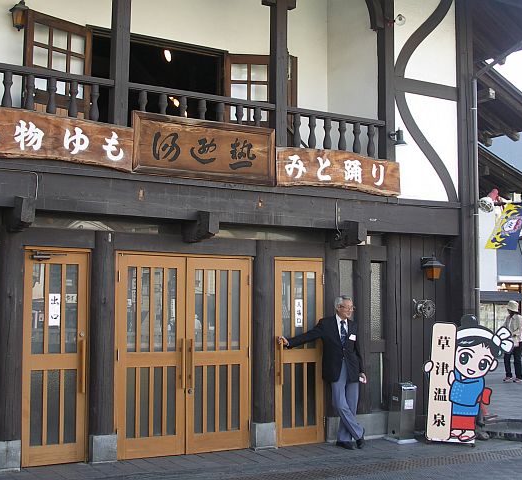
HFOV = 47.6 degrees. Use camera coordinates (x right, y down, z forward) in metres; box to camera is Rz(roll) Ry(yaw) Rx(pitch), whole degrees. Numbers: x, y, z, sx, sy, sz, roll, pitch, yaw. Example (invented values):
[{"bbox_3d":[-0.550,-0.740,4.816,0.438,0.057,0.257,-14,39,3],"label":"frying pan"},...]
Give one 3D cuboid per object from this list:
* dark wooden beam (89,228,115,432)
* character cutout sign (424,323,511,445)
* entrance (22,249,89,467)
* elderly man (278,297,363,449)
[{"bbox_3d":[-1.491,0.858,5.601,0.230,1.871,0.230,2,-5,-26],"label":"dark wooden beam"},{"bbox_3d":[2.343,1.575,6.680,0.945,1.410,0.070,-1,-5,18],"label":"character cutout sign"},{"bbox_3d":[-1.967,1.106,5.684,0.591,2.027,0.080,3,-6,-23],"label":"entrance"},{"bbox_3d":[0.668,1.411,6.392,0.960,1.631,0.500,3,-7,-28],"label":"elderly man"}]

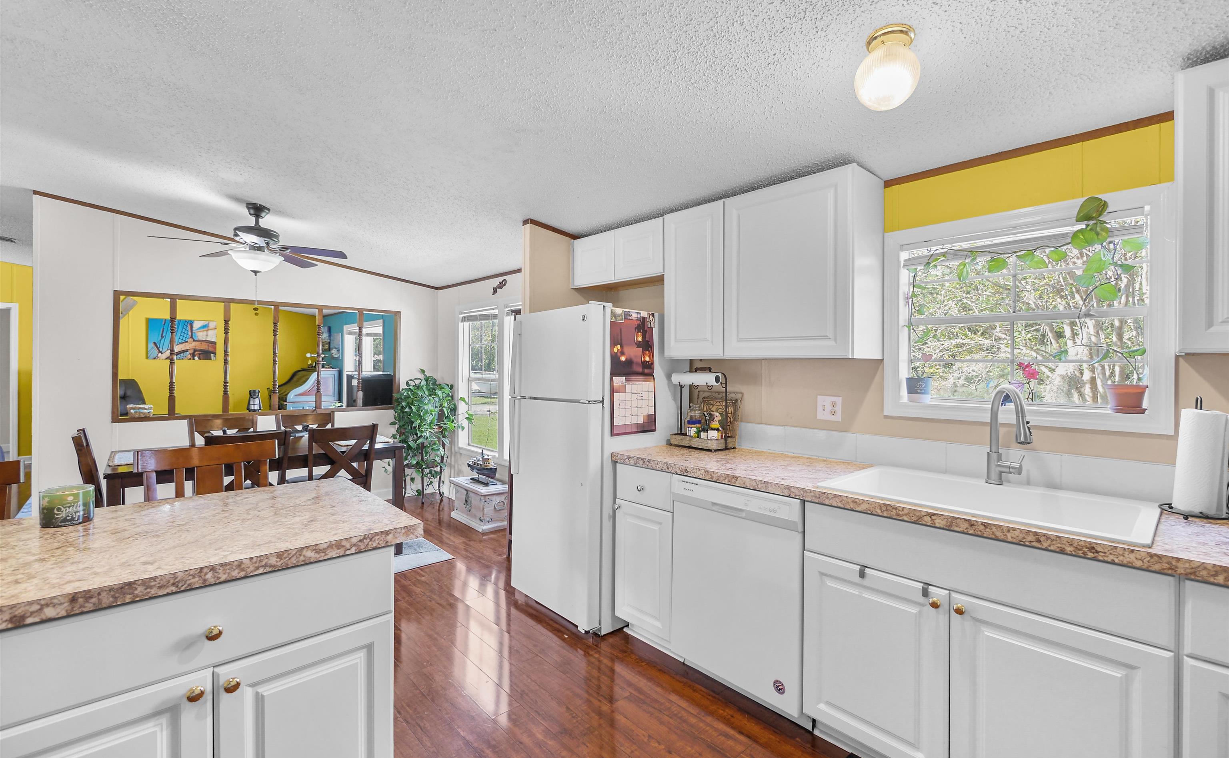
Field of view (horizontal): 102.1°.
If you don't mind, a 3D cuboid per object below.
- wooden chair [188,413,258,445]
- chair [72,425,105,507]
[{"bbox_3d":[-2.886,0.772,3.704,0.450,0.940,0.540,-1,2,-42],"label":"wooden chair"},{"bbox_3d":[-2.982,0.784,3.123,0.540,0.940,0.450,-1,2,-42],"label":"chair"}]

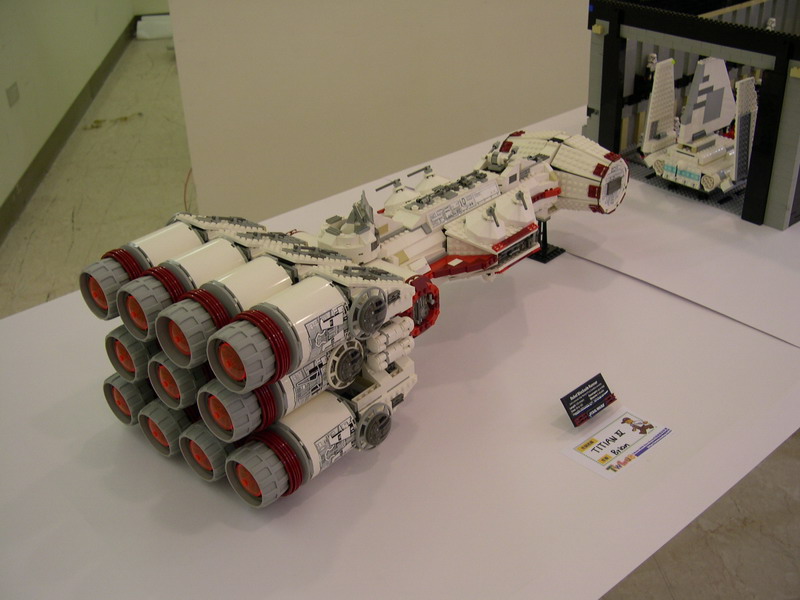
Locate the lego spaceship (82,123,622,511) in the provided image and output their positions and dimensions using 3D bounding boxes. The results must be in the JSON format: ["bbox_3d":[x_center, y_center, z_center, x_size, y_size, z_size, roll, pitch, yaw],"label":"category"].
[{"bbox_3d":[0.022,-0.055,0.979,0.256,0.203,0.685,22,38,37],"label":"lego spaceship"}]

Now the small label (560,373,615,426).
[{"bbox_3d":[0.186,0.100,0.873,0.064,0.032,0.005,-25,-4,-34],"label":"small label"}]

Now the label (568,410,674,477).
[{"bbox_3d":[0.207,0.133,0.833,0.099,0.002,0.056,-25,36,-34],"label":"label"}]

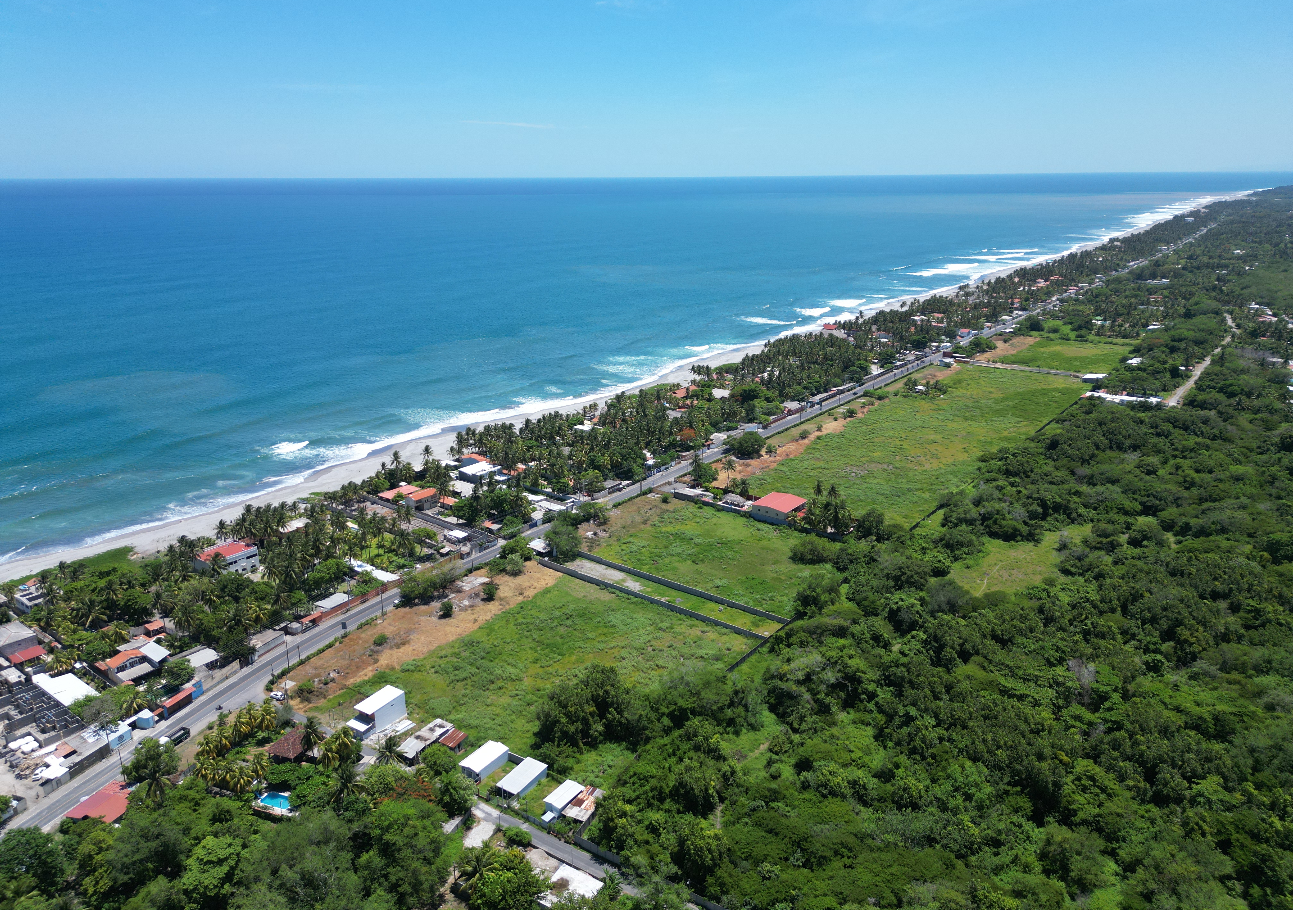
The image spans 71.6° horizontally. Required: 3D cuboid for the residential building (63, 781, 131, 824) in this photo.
[{"bbox_3d":[-115.183,74.738,190.512,8.800,3.800,12.100,7,19,22],"label":"residential building"}]

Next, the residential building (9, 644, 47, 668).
[{"bbox_3d":[-178.690,58.790,258.980,5.420,3.150,8.470,14,22,38],"label":"residential building"}]

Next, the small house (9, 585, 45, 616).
[{"bbox_3d":[-200.900,47.470,294.280,13.300,3.650,7.390,13,22,35],"label":"small house"}]

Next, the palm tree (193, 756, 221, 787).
[{"bbox_3d":[-99.500,72.880,204.330,6.700,8.670,6.700,-10,20,-28],"label":"palm tree"}]

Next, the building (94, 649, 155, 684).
[{"bbox_3d":[-144.980,59.660,252.590,12.320,5.120,9.950,12,21,34],"label":"building"}]

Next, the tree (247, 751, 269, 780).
[{"bbox_3d":[-91.880,74.709,211.762,5.400,11.000,5.400,0,17,0],"label":"tree"}]

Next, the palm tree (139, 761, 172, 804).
[{"bbox_3d":[-111.452,76.302,205.301,6.800,12.000,6.800,0,17,0],"label":"palm tree"}]

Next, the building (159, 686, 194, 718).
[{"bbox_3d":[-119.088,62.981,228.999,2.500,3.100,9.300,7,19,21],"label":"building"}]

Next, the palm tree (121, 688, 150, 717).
[{"bbox_3d":[-132.020,64.850,232.230,7.090,7.390,7.090,-11,21,-31],"label":"palm tree"}]

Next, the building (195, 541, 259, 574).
[{"bbox_3d":[-153.853,39.523,328.645,11.965,8.398,17.201,10,20,30],"label":"building"}]

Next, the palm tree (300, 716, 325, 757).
[{"bbox_3d":[-81.443,70.988,219.278,6.000,13.500,6.000,0,17,0],"label":"palm tree"}]

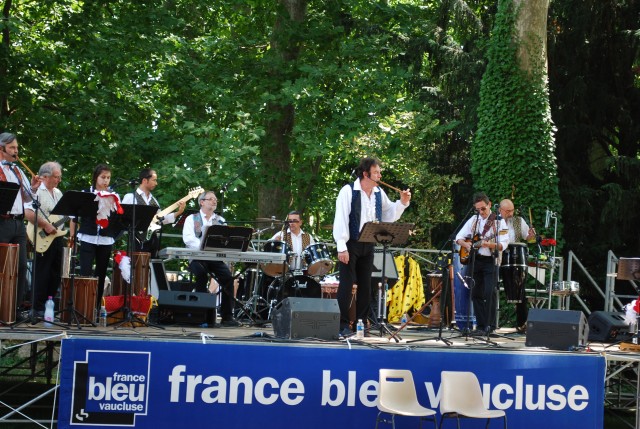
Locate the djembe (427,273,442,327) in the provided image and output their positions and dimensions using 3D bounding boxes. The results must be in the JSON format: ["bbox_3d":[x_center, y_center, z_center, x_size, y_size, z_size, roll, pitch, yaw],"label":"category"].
[{"bbox_3d":[1.392,1.050,17.600,0.250,0.650,0.250,3,-2,0],"label":"djembe"}]

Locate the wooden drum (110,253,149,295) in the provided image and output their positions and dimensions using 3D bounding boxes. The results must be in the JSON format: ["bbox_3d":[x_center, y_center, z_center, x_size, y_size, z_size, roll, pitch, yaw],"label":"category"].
[{"bbox_3d":[-1.969,0.778,15.250,0.390,0.730,0.390,3,-1,0],"label":"wooden drum"}]

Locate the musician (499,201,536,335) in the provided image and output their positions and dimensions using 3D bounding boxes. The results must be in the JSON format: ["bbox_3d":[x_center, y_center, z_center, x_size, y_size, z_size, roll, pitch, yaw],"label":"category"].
[{"bbox_3d":[2.394,0.622,17.700,0.500,1.620,0.440,4,-2,-14],"label":"musician"}]

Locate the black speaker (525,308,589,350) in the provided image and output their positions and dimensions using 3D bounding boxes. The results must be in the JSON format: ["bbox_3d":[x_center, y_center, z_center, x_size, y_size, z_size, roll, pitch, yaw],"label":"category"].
[{"bbox_3d":[2.410,1.159,14.880,0.570,0.390,0.460,2,-2,21],"label":"black speaker"}]

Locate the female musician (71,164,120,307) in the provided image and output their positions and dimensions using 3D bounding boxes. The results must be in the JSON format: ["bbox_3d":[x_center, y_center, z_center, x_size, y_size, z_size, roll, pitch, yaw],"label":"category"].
[{"bbox_3d":[-2.324,0.292,15.050,0.470,1.600,0.380,4,-2,-17],"label":"female musician"}]

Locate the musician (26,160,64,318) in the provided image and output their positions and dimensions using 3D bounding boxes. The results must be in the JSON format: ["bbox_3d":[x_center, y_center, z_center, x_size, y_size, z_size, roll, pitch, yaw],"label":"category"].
[{"bbox_3d":[-3.047,0.261,16.150,0.520,1.690,0.420,4,-2,-41],"label":"musician"}]

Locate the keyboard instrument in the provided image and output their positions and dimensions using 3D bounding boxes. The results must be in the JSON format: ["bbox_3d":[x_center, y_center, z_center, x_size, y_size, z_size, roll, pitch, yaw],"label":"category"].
[{"bbox_3d":[-1.055,0.449,16.050,1.320,0.110,0.370,3,-2,-15],"label":"keyboard instrument"}]

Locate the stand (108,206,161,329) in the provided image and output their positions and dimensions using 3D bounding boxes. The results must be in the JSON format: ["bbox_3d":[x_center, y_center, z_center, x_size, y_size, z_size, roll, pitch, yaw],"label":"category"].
[{"bbox_3d":[-1.794,0.489,14.200,0.520,1.210,0.480,4,-2,-23],"label":"stand"}]

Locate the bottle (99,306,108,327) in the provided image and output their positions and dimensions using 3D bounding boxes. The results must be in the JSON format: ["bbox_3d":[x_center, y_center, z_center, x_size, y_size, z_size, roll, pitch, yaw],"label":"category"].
[{"bbox_3d":[-2.163,1.017,14.600,0.066,0.205,0.066,3,-1,0],"label":"bottle"}]

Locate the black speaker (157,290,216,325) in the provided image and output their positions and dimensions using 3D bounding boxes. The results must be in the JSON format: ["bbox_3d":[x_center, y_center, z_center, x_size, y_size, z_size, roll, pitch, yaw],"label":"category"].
[{"bbox_3d":[-1.390,0.964,15.200,0.580,0.370,0.400,3,-2,-3],"label":"black speaker"}]

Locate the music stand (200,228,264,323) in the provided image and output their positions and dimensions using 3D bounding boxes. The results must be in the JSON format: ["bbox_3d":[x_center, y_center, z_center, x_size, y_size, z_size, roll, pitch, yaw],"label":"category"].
[{"bbox_3d":[-0.964,0.643,15.900,0.580,1.100,0.450,4,-2,-18],"label":"music stand"}]

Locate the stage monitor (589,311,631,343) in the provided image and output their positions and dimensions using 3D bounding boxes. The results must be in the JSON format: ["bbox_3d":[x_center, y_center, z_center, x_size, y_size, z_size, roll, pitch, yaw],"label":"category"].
[{"bbox_3d":[3.300,1.266,16.550,0.580,0.350,0.430,4,-2,-41],"label":"stage monitor"}]

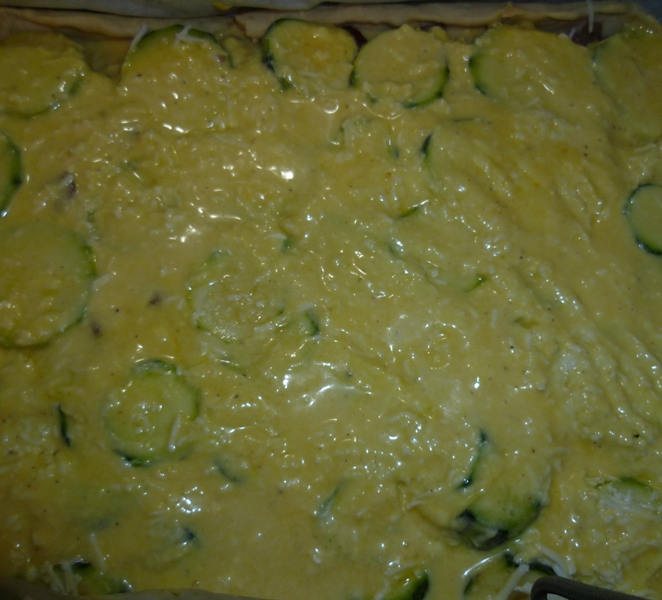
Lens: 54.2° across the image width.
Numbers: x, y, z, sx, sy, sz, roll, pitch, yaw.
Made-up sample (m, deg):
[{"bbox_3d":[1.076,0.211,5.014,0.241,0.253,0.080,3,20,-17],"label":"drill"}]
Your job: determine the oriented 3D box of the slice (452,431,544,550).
[{"bbox_3d":[0.072,0.083,0.283,0.041,0.010,0.047,0,70,-4],"label":"slice"}]

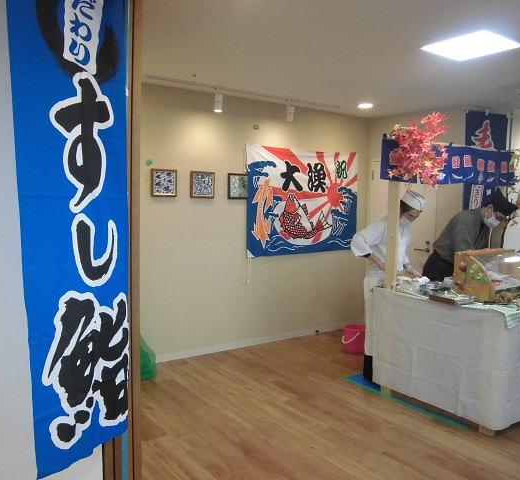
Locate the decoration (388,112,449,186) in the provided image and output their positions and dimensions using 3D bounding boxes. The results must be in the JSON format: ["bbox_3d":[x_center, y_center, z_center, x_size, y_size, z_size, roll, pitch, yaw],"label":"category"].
[{"bbox_3d":[1.140,-0.651,3.458,0.400,0.500,0.220,-2,5,-35],"label":"decoration"}]

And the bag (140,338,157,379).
[{"bbox_3d":[-1.046,0.895,3.975,0.397,0.467,0.357,-2,5,-34],"label":"bag"}]

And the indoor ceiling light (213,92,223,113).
[{"bbox_3d":[-0.372,-1.218,4.291,0.070,0.160,0.070,-2,5,-35],"label":"indoor ceiling light"}]

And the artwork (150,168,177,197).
[{"bbox_3d":[-0.835,-0.493,4.173,0.235,0.245,0.030,-2,5,-35],"label":"artwork"}]

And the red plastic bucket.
[{"bbox_3d":[0.956,0.972,4.752,0.278,0.248,0.278,1,4,0],"label":"red plastic bucket"}]

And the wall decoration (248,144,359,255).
[{"bbox_3d":[0.501,-0.412,5.125,1.540,1.100,0.030,-2,5,-35],"label":"wall decoration"}]

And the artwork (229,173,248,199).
[{"bbox_3d":[-0.194,-0.507,4.622,0.238,0.248,0.025,-2,5,-34],"label":"artwork"}]

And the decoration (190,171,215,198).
[{"bbox_3d":[-0.523,-0.504,4.393,0.235,0.245,0.030,-2,5,-35],"label":"decoration"}]

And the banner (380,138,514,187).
[{"bbox_3d":[1.571,-0.599,3.833,1.708,0.298,0.070,-2,5,-34],"label":"banner"}]

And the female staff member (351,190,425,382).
[{"bbox_3d":[1.027,0.378,3.859,0.566,1.569,0.576,-3,6,-39],"label":"female staff member"}]

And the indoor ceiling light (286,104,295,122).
[{"bbox_3d":[0.308,-1.252,4.770,0.070,0.160,0.070,-2,5,-35],"label":"indoor ceiling light"}]

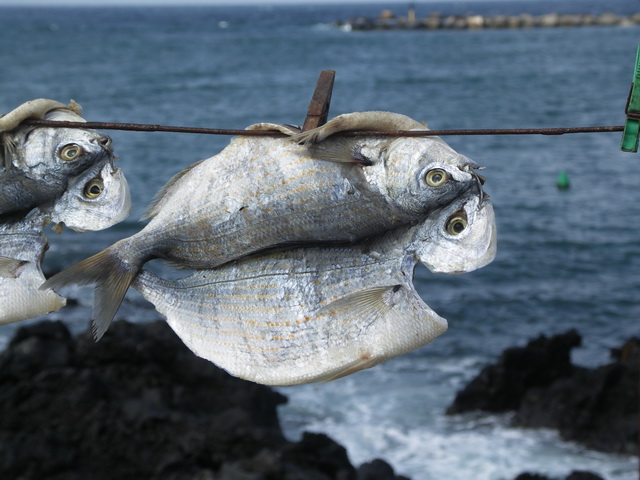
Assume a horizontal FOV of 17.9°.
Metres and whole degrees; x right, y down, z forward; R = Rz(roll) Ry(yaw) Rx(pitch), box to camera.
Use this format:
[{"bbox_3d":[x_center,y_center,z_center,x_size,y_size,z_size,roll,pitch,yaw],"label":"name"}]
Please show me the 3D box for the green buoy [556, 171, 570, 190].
[{"bbox_3d":[7.902,-1.931,66.000,0.430,0.620,0.430,-1,7,0],"label":"green buoy"}]

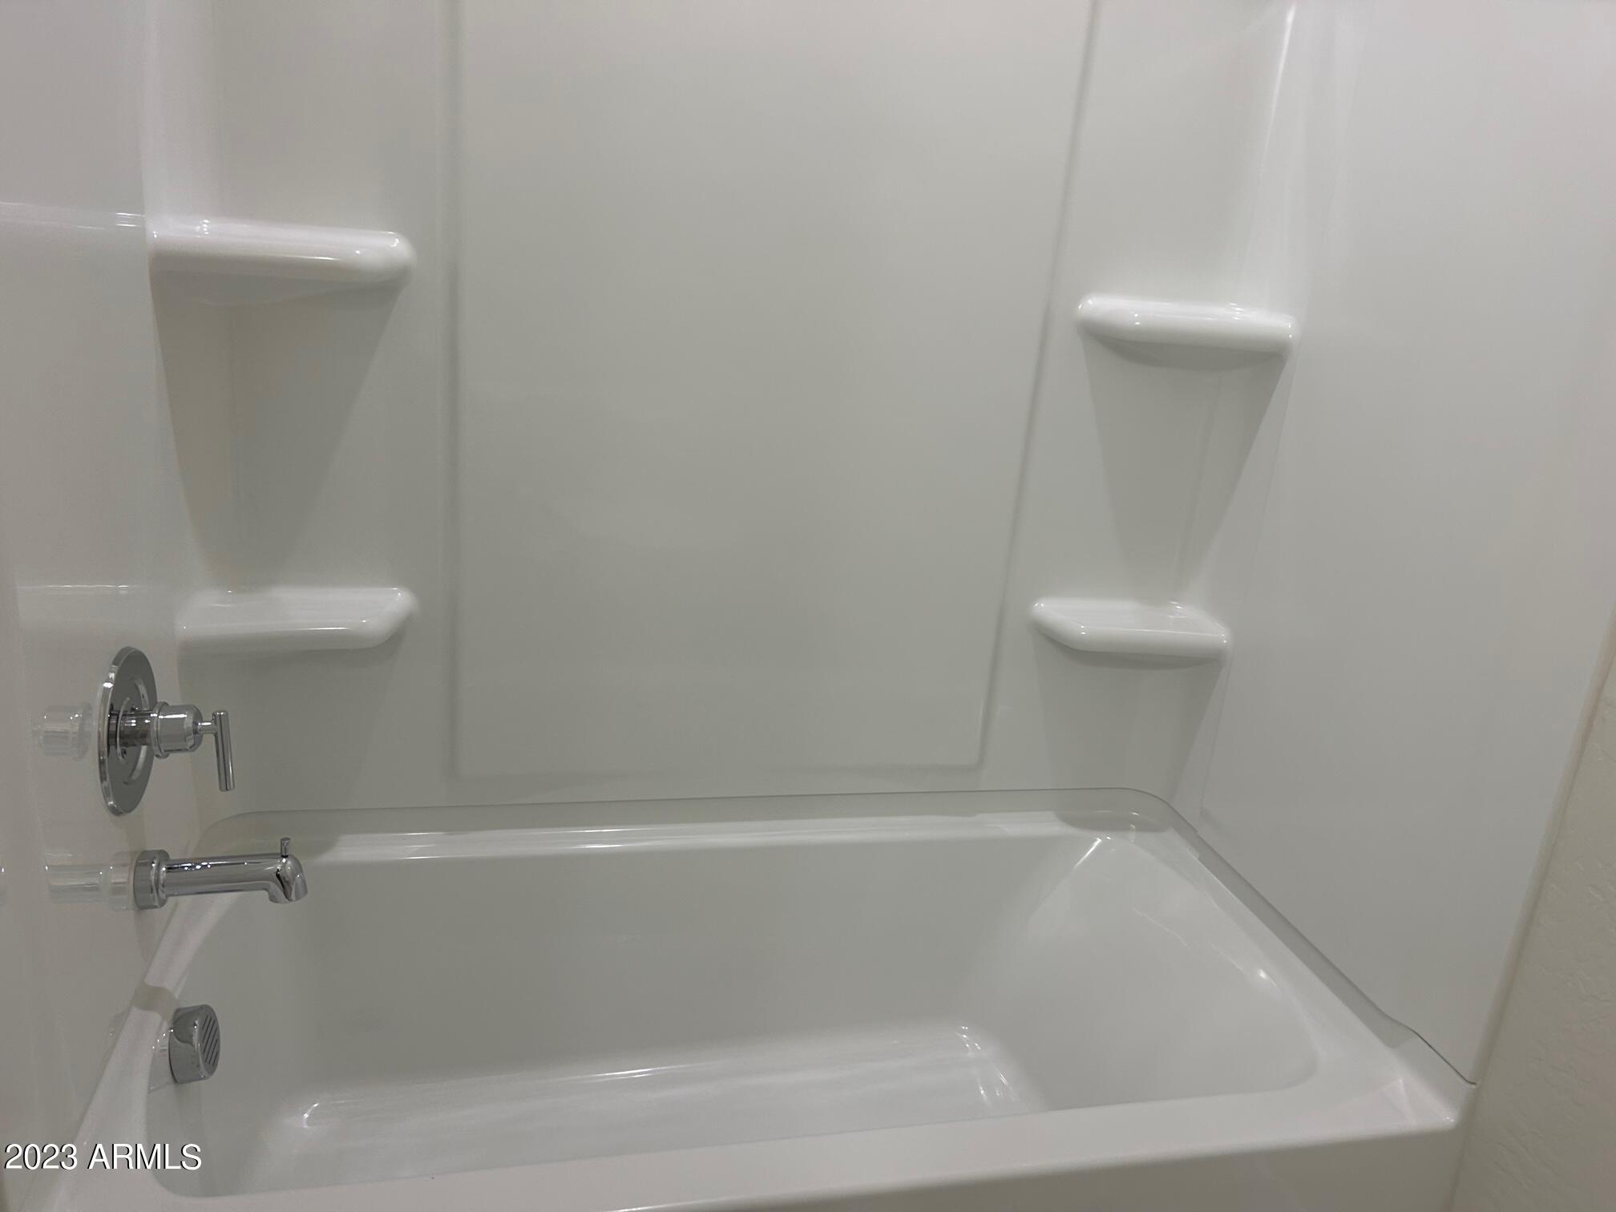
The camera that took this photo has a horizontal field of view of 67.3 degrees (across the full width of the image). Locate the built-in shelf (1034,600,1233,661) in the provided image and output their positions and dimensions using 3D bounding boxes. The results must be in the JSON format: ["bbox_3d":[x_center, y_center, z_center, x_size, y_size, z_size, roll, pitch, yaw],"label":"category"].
[{"bbox_3d":[0.496,0.030,1.851,0.266,0.037,0.159,1,19,-14],"label":"built-in shelf"}]

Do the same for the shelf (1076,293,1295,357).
[{"bbox_3d":[0.538,-0.397,1.706,0.266,0.042,0.159,1,19,-14],"label":"shelf"}]

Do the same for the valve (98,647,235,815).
[{"bbox_3d":[-0.682,0.132,1.319,0.106,0.180,0.180,1,19,-14],"label":"valve"}]

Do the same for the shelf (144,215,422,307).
[{"bbox_3d":[-0.605,-0.409,1.410,0.266,0.042,0.159,1,19,-14],"label":"shelf"}]

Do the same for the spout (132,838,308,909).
[{"bbox_3d":[-0.667,0.306,1.391,0.174,0.086,0.065,1,19,-14],"label":"spout"}]

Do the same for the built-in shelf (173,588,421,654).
[{"bbox_3d":[-0.647,0.015,1.554,0.266,0.036,0.159,1,19,-14],"label":"built-in shelf"}]

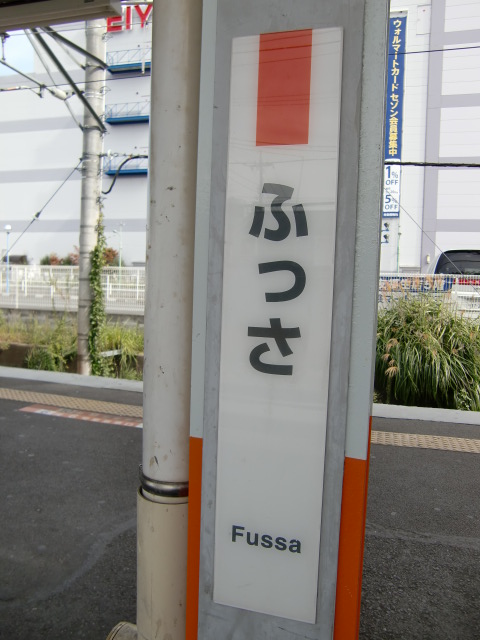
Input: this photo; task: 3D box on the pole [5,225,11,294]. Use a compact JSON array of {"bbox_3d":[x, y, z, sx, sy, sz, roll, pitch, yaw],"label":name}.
[{"bbox_3d":[-13.456,-3.494,30.000,0.340,4.050,0.340,1,4,-17],"label":"pole"}]

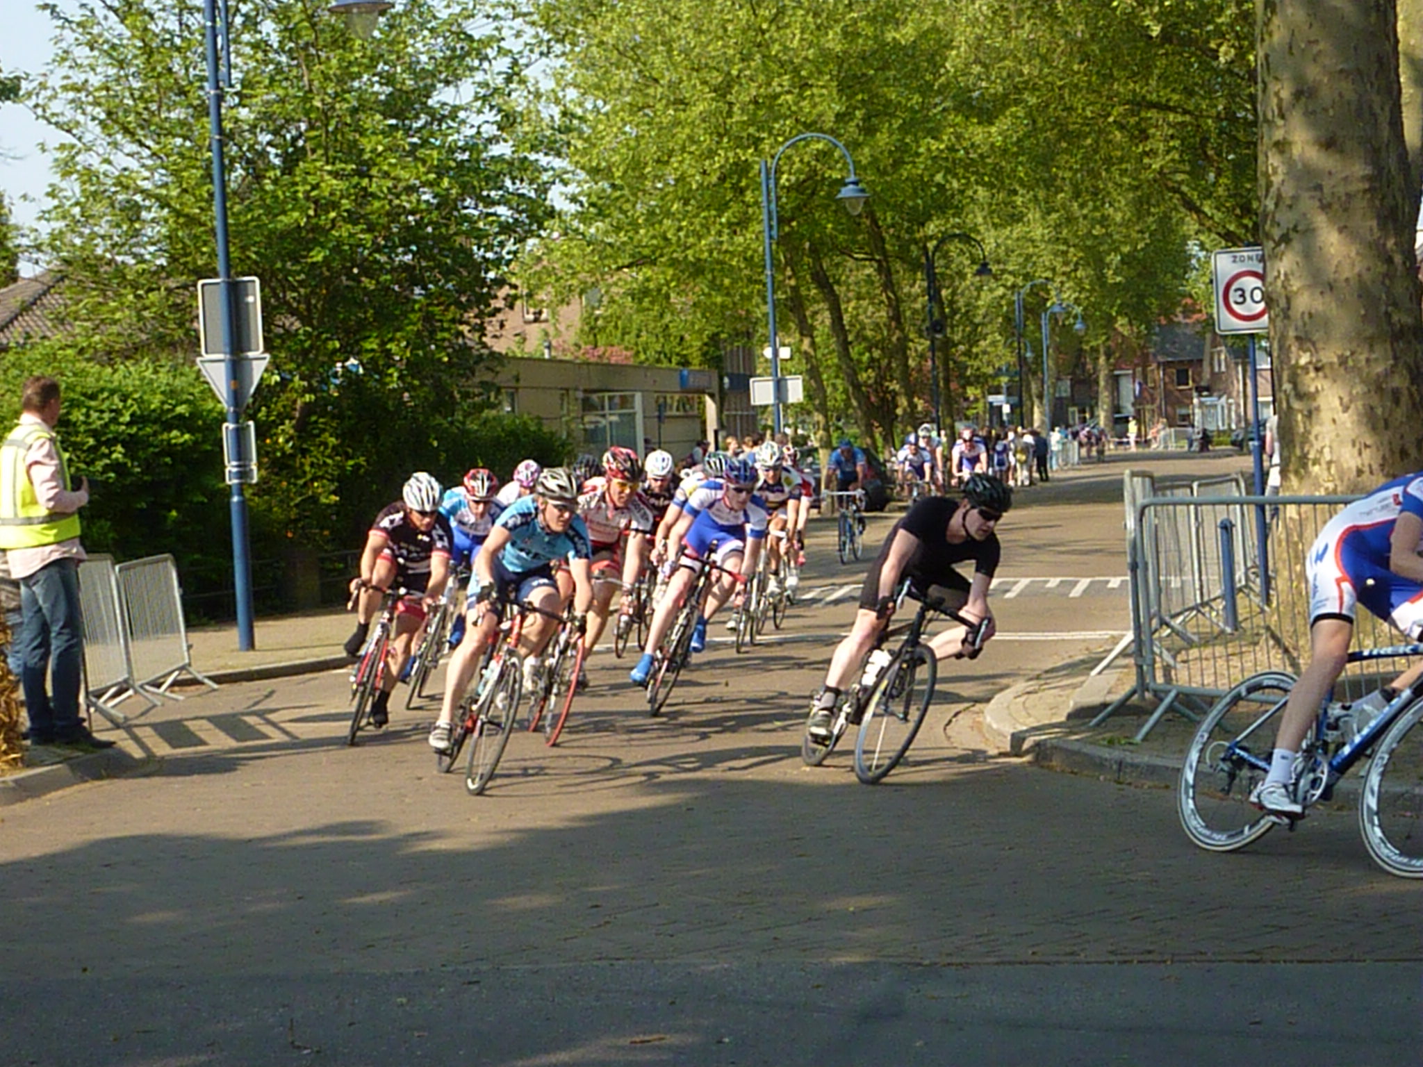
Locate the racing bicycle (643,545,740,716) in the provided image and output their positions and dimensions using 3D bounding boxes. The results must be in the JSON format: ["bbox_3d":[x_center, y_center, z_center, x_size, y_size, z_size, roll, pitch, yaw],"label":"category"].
[{"bbox_3d":[-0.231,0.612,18.255,0.440,0.980,1.650,19,-1,-6],"label":"racing bicycle"}]

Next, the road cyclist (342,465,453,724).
[{"bbox_3d":[-1.840,0.376,17.100,0.560,1.480,1.000,15,-1,-8],"label":"road cyclist"}]

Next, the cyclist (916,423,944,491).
[{"bbox_3d":[3.469,-1.015,47.000,0.540,1.480,1.000,0,2,9],"label":"cyclist"}]

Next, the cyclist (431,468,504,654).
[{"bbox_3d":[-1.665,0.281,19.400,0.540,1.490,1.000,17,1,-3],"label":"cyclist"}]

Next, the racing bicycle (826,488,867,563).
[{"bbox_3d":[1.812,-0.105,38.768,0.480,0.980,1.650,0,2,12],"label":"racing bicycle"}]

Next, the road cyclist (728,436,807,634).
[{"bbox_3d":[0.423,0.048,23.200,0.540,1.500,1.000,13,3,5],"label":"road cyclist"}]

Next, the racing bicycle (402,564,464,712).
[{"bbox_3d":[-1.814,0.646,19.505,0.440,0.980,1.650,18,1,-2],"label":"racing bicycle"}]

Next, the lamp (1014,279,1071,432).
[{"bbox_3d":[9.916,-4.495,88.000,1.570,6.150,0.520,-2,2,11],"label":"lamp"}]

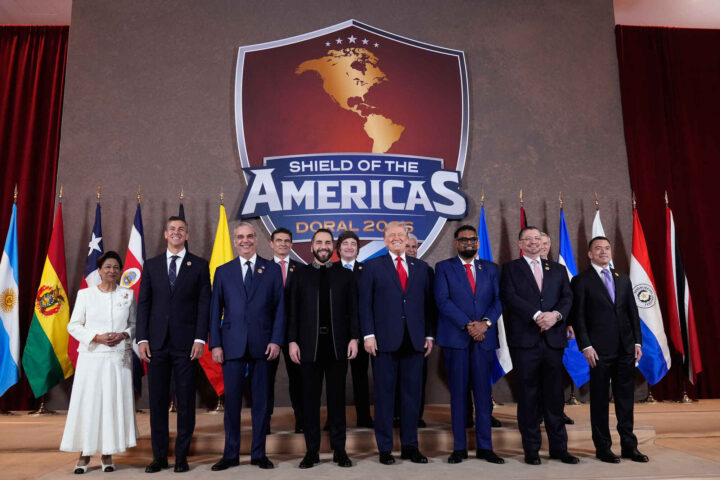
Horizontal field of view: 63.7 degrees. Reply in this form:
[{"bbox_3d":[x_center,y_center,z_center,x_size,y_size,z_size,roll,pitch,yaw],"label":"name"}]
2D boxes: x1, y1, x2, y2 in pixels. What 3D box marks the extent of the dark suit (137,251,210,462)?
[{"bbox_3d":[-1.394,0.857,4.351,0.562,1.574,0.330,1,-10,-8],"label":"dark suit"}]

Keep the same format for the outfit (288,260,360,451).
[{"bbox_3d":[-0.279,0.890,4.495,0.550,1.474,0.330,0,-10,-4],"label":"outfit"}]

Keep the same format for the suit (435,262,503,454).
[{"bbox_3d":[0.851,0.877,4.596,0.538,1.524,0.360,0,-10,-2],"label":"suit"}]

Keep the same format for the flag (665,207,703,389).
[{"bbox_3d":[3.674,0.591,6.593,0.454,2.088,0.280,1,-10,-5],"label":"flag"}]

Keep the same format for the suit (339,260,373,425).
[{"bbox_3d":[-0.014,0.934,5.336,0.497,1.485,0.320,0,-10,-4],"label":"suit"}]

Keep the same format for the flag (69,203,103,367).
[{"bbox_3d":[-2.892,0.564,6.172,0.436,1.977,0.250,1,-10,-5],"label":"flag"}]

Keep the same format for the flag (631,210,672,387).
[{"bbox_3d":[3.293,0.619,6.568,0.464,2.022,0.280,1,-10,-5],"label":"flag"}]

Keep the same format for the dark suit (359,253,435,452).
[{"bbox_3d":[0.294,0.870,4.607,0.611,1.576,0.360,1,-10,-6],"label":"dark suit"}]

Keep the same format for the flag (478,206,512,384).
[{"bbox_3d":[1.505,0.594,6.494,0.403,2.034,0.250,1,-10,-5],"label":"flag"}]

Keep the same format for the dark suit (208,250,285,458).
[{"bbox_3d":[-0.866,0.881,4.446,0.590,1.541,0.340,1,-10,-6],"label":"dark suit"}]

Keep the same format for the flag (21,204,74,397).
[{"bbox_3d":[-3.270,0.612,6.094,0.567,2.043,0.270,1,-10,-5],"label":"flag"}]

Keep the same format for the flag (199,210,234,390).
[{"bbox_3d":[-1.485,0.627,6.290,0.531,2.076,0.250,1,-10,-5],"label":"flag"}]

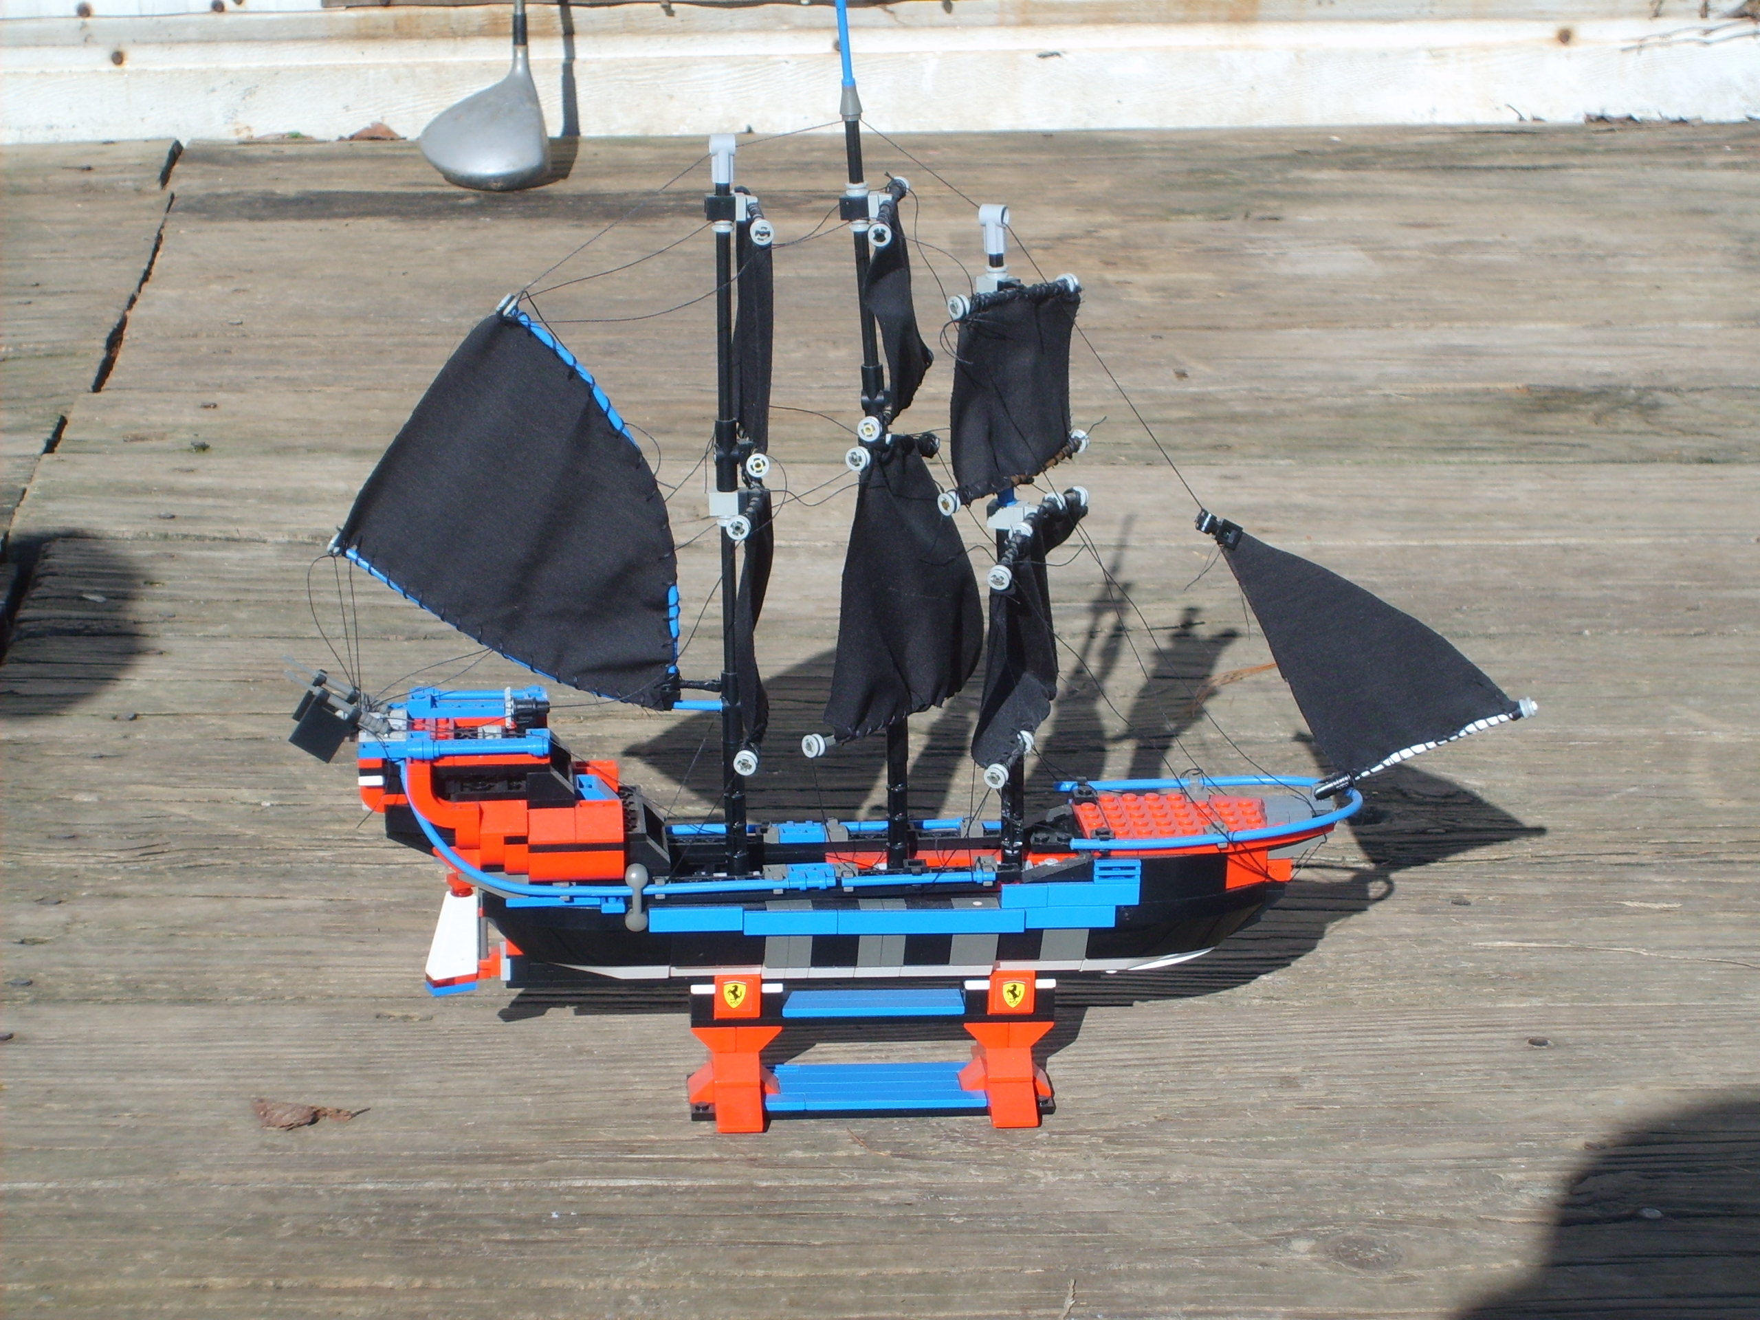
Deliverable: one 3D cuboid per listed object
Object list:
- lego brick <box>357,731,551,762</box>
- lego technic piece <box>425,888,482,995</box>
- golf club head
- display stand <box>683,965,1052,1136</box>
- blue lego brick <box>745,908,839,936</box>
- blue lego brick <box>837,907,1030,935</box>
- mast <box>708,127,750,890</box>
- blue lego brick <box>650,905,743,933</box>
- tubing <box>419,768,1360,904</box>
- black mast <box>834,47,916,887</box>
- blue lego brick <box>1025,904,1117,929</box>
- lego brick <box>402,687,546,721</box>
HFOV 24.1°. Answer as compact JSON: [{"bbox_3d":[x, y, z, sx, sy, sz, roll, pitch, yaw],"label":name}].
[{"bbox_3d":[-0.143,0.029,1.383,0.065,0.007,0.013,0,19,-5],"label":"lego brick"},{"bbox_3d":[-0.149,0.098,1.436,0.017,0.037,0.008,-8,20,-24],"label":"lego technic piece"},{"bbox_3d":[-0.287,-0.384,2.981,0.095,0.070,0.102,-1,38,-3],"label":"golf club head"},{"bbox_3d":[-0.003,0.132,1.458,0.128,0.052,0.053,-1,18,-3],"label":"display stand"},{"bbox_3d":[-0.030,0.089,1.409,0.032,0.009,0.007,-1,10,-3],"label":"blue lego brick"},{"bbox_3d":[0.018,0.089,1.411,0.064,0.009,0.007,-1,10,-3],"label":"blue lego brick"},{"bbox_3d":[-0.051,-0.049,1.390,0.011,0.261,0.011,-2,19,-5],"label":"mast"},{"bbox_3d":[-0.063,0.088,1.410,0.032,0.009,0.007,-1,10,-3],"label":"blue lego brick"},{"bbox_3d":[0.004,0.047,1.428,0.337,0.049,0.059,0,19,-5],"label":"tubing"},{"bbox_3d":[-0.003,-0.066,1.388,0.011,0.297,0.011,-5,19,-4],"label":"black mast"},{"bbox_3d":[0.065,0.088,1.419,0.032,0.009,0.007,-1,10,-3],"label":"blue lego brick"},{"bbox_3d":[-0.139,0.015,1.427,0.049,0.007,0.013,0,19,-5],"label":"lego brick"}]

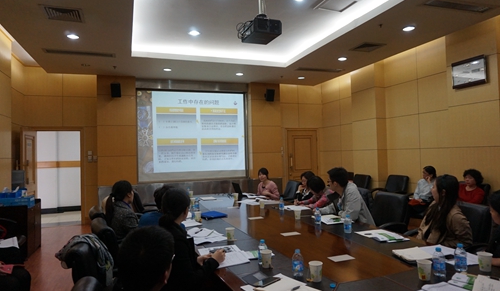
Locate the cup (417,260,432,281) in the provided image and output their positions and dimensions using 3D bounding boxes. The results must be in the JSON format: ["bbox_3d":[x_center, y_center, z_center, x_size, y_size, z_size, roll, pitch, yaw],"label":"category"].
[{"bbox_3d":[0.961,0.688,1.828,0.076,0.096,0.076,-2,-1,0],"label":"cup"}]

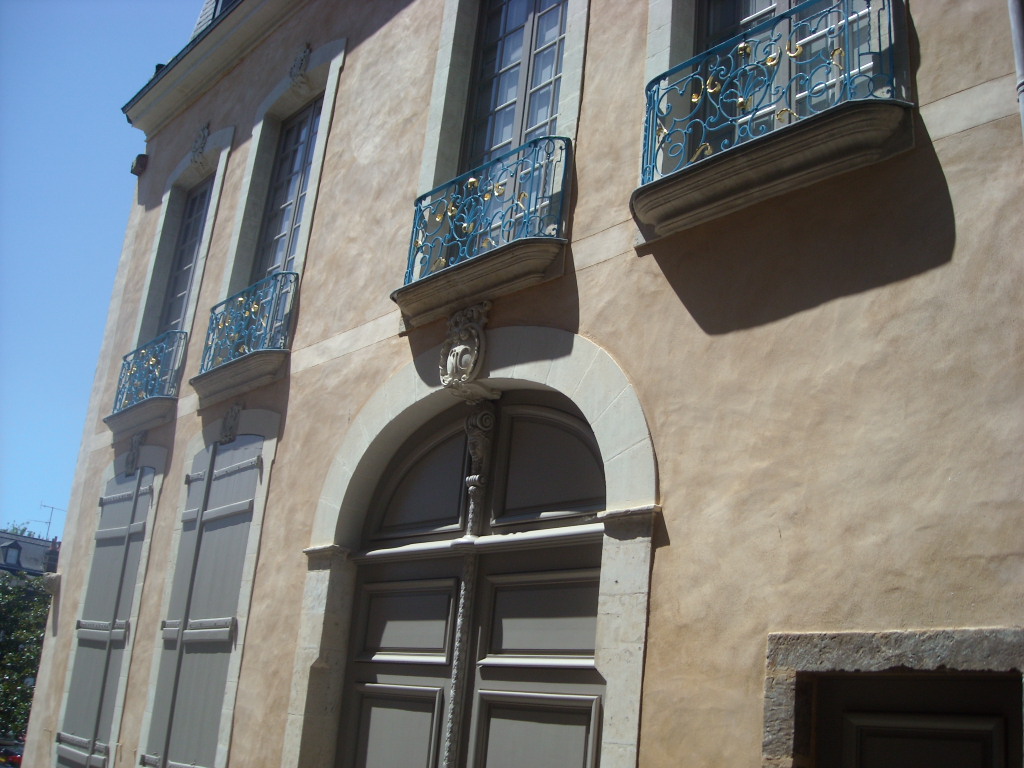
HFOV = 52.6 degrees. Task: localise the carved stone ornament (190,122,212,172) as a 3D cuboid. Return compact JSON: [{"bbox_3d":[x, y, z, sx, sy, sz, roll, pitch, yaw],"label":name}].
[{"bbox_3d":[-3.853,-2.919,12.748,0.197,0.622,0.378,21,-24,-38],"label":"carved stone ornament"}]

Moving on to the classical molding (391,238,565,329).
[{"bbox_3d":[-0.334,-0.700,7.375,0.223,0.261,1.801,21,-24,-38],"label":"classical molding"}]

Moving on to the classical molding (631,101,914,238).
[{"bbox_3d":[1.293,-1.143,5.608,0.240,0.261,1.868,21,-24,-38],"label":"classical molding"}]

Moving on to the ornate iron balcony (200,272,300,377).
[{"bbox_3d":[-2.644,-0.526,10.102,0.210,0.778,1.733,21,-24,-38],"label":"ornate iron balcony"}]

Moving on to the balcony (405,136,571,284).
[{"bbox_3d":[-0.280,-1.181,7.544,0.210,0.787,1.759,21,-24,-38],"label":"balcony"}]

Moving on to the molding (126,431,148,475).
[{"bbox_3d":[-4.214,0.776,11.544,0.105,0.492,0.261,21,-24,-38],"label":"molding"}]

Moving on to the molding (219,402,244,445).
[{"bbox_3d":[-2.690,0.378,9.825,0.105,0.442,0.269,21,-24,-38],"label":"molding"}]

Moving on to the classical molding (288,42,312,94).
[{"bbox_3d":[-2.257,-3.441,11.222,0.210,0.568,0.269,21,-24,-38],"label":"classical molding"}]

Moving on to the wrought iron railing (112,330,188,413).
[{"bbox_3d":[-4.205,-0.084,11.844,0.206,0.778,1.725,21,-24,-38],"label":"wrought iron railing"}]

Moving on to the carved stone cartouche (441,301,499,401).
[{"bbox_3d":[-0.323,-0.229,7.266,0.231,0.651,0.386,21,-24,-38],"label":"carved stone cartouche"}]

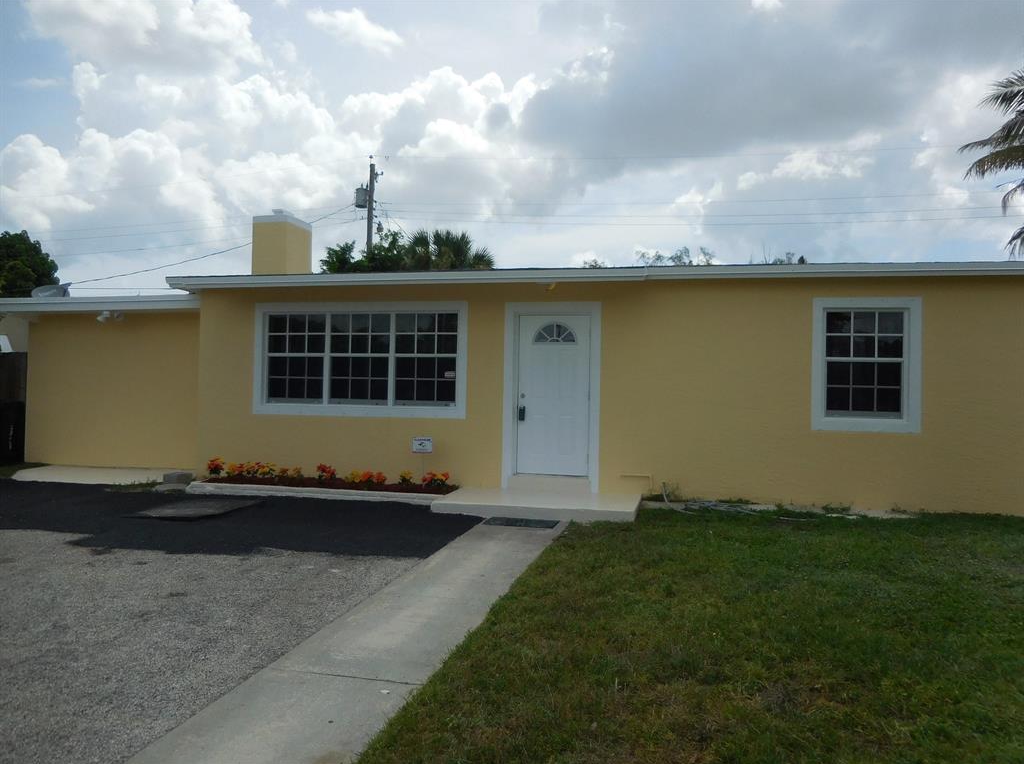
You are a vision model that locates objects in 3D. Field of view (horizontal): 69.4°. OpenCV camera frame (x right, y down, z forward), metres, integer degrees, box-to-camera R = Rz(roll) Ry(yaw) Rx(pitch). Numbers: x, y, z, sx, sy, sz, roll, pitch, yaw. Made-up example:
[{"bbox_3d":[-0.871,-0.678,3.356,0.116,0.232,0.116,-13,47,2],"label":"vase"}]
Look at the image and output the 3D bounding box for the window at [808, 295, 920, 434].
[{"bbox_3d":[4.143,-0.195,8.661,1.171,1.556,0.120,1,0,12],"label":"window"}]

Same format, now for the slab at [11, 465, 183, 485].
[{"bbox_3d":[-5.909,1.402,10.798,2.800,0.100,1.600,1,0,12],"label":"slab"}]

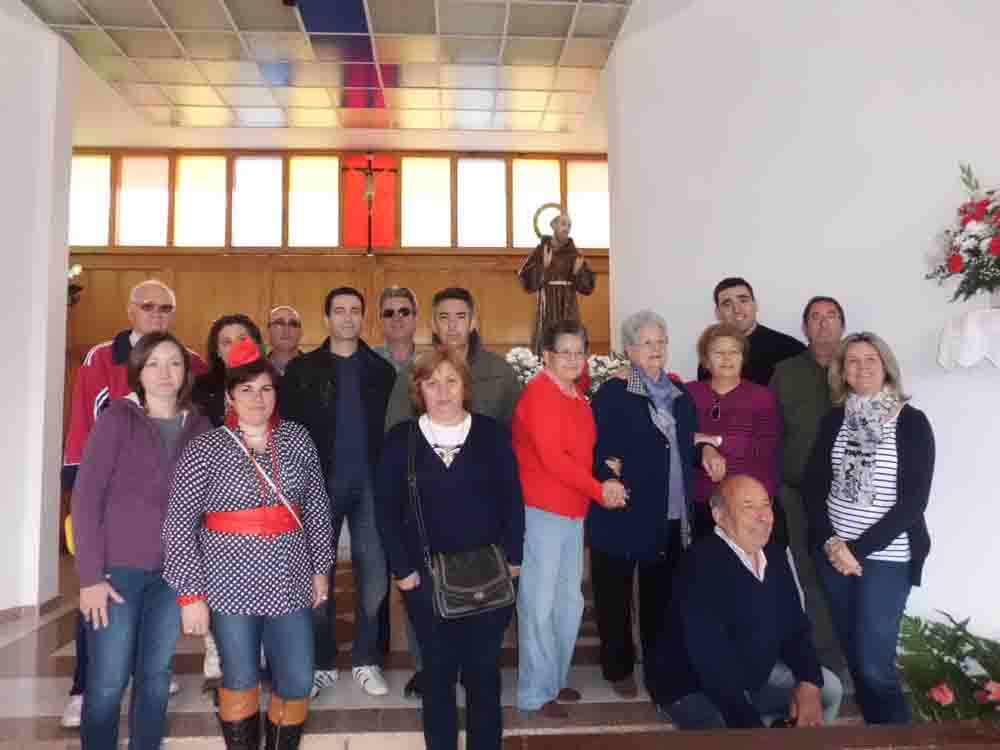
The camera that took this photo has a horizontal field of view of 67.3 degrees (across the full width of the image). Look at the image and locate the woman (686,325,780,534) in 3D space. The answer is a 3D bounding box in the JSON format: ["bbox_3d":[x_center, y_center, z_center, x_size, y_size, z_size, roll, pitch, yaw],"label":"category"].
[{"bbox_3d":[1.050,0.558,3.348,0.470,1.600,0.340,-1,-4,8],"label":"woman"}]

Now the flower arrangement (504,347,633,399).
[{"bbox_3d":[0.382,-0.003,4.250,0.740,0.340,0.450,0,-4,-3],"label":"flower arrangement"}]

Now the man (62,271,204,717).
[{"bbox_3d":[-1.536,0.484,3.175,0.560,1.770,0.420,0,-4,-8],"label":"man"}]

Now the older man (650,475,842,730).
[{"bbox_3d":[0.871,0.881,2.644,0.600,1.070,0.580,1,-4,-20],"label":"older man"}]

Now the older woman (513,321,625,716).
[{"bbox_3d":[0.264,0.558,3.068,0.450,1.575,0.390,3,-5,-42],"label":"older woman"}]

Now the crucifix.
[{"bbox_3d":[-1.534,-2.020,8.900,0.660,1.240,0.140,0,-4,-3],"label":"crucifix"}]

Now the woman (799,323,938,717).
[{"bbox_3d":[1.418,0.629,2.882,0.500,1.595,0.360,-2,-4,24],"label":"woman"}]

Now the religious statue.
[{"bbox_3d":[0.324,-0.467,4.300,0.460,1.000,0.360,1,-4,-20],"label":"religious statue"}]

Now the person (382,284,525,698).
[{"bbox_3d":[-0.202,0.491,3.264,0.580,1.745,0.360,-1,-4,0],"label":"person"}]

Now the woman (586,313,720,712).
[{"bbox_3d":[0.630,0.537,3.210,0.520,1.630,0.420,2,-5,-30],"label":"woman"}]

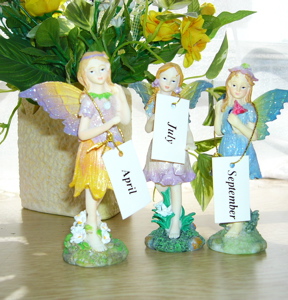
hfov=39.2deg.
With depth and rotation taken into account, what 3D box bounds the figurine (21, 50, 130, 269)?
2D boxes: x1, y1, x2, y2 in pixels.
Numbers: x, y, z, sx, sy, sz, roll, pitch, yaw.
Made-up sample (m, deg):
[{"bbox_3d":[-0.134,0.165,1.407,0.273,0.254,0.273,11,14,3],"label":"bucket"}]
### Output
[{"bbox_3d":[-0.042,0.004,0.293,0.065,0.145,0.054,-1,3,-30],"label":"figurine"}]

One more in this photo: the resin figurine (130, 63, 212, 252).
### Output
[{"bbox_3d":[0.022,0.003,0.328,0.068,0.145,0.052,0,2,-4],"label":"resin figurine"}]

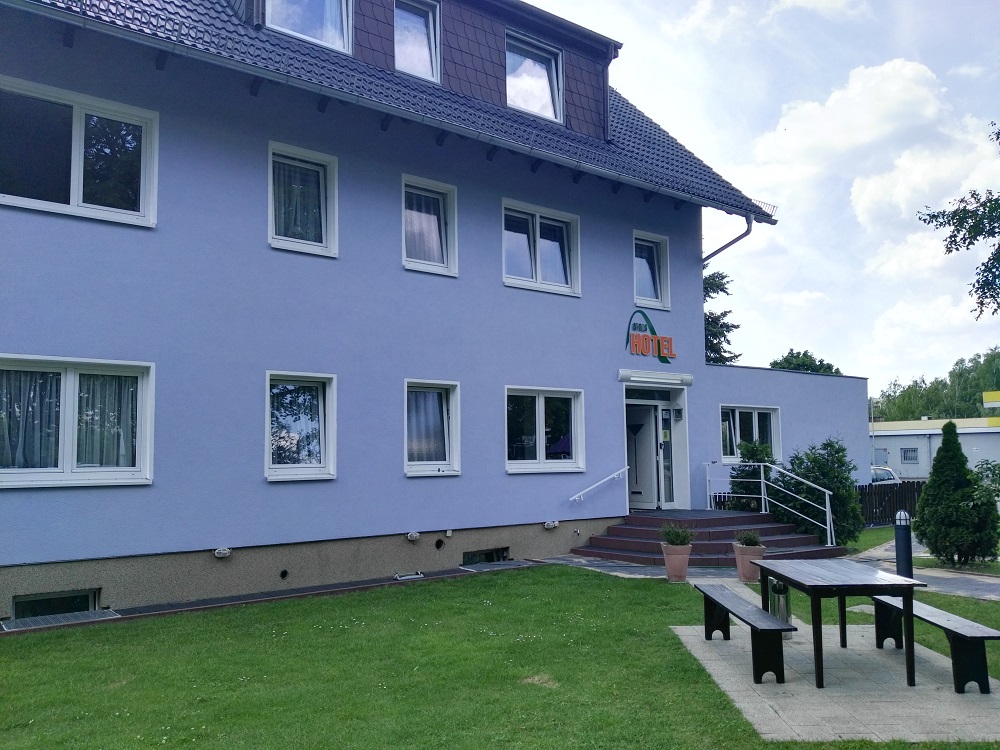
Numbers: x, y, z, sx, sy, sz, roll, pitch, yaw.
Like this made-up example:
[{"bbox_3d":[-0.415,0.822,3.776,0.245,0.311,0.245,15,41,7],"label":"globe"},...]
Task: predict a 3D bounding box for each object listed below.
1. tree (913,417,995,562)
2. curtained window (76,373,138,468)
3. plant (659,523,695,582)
[{"bbox_3d":[7.176,1.784,12.758,1.280,2.270,1.280,-1,-6,0],"label":"tree"},{"bbox_3d":[-4.553,0.538,9.401,0.635,1.095,0.100,4,-7,-38],"label":"curtained window"},{"bbox_3d":[2.318,2.317,10.625,0.450,0.770,0.430,-1,-6,6],"label":"plant"}]

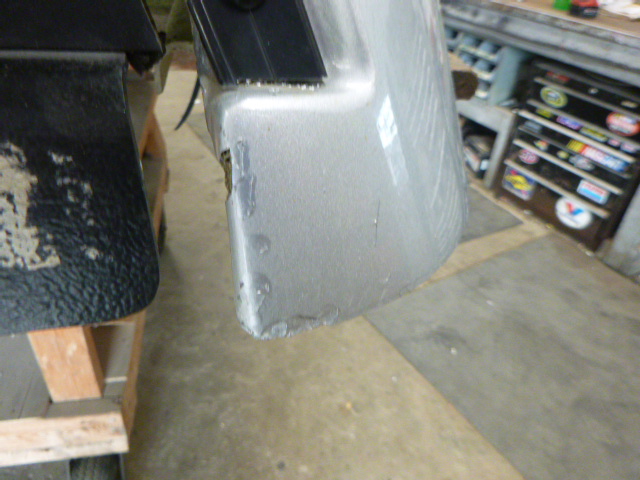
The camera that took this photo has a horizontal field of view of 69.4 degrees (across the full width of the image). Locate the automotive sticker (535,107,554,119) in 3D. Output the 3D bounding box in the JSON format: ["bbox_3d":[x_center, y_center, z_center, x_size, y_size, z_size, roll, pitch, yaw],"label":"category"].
[{"bbox_3d":[1.095,-0.618,2.252,0.008,0.025,0.083,-15,40,-29],"label":"automotive sticker"}]

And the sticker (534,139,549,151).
[{"bbox_3d":[1.104,-0.476,2.304,0.008,0.043,0.077,-15,40,-29],"label":"sticker"}]

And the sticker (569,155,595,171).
[{"bbox_3d":[1.221,-0.359,2.153,0.008,0.046,0.120,-15,40,-29],"label":"sticker"}]

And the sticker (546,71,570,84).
[{"bbox_3d":[1.110,-0.759,2.157,0.008,0.028,0.120,-15,40,-29],"label":"sticker"}]

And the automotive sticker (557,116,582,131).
[{"bbox_3d":[1.166,-0.547,2.159,0.008,0.032,0.122,-15,40,-29],"label":"automotive sticker"}]

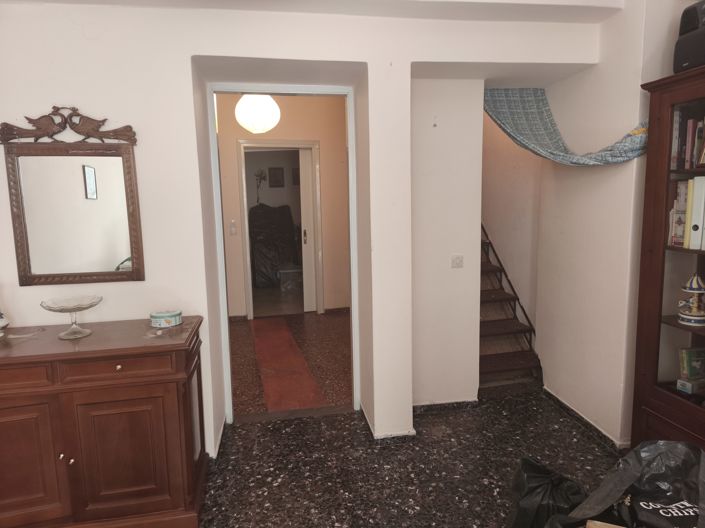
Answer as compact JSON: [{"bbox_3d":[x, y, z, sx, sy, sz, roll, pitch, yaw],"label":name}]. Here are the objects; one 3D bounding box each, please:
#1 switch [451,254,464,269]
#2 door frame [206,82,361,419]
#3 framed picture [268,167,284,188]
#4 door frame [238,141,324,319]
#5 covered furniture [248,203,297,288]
[{"bbox_3d":[0.683,-0.013,3.028,0.083,0.083,0.015,-3,7,-11],"label":"switch"},{"bbox_3d":[-0.410,-0.046,3.007,0.875,2.092,0.110,-3,7,-11],"label":"door frame"},{"bbox_3d":[-1.426,-1.620,8.812,0.264,0.387,0.025,-3,7,-11],"label":"framed picture"},{"bbox_3d":[-0.869,-0.423,5.908,0.980,2.190,0.150,-3,7,-11],"label":"door frame"},{"bbox_3d":[-1.387,-0.338,8.260,0.800,1.400,0.650,-2,7,-10],"label":"covered furniture"}]

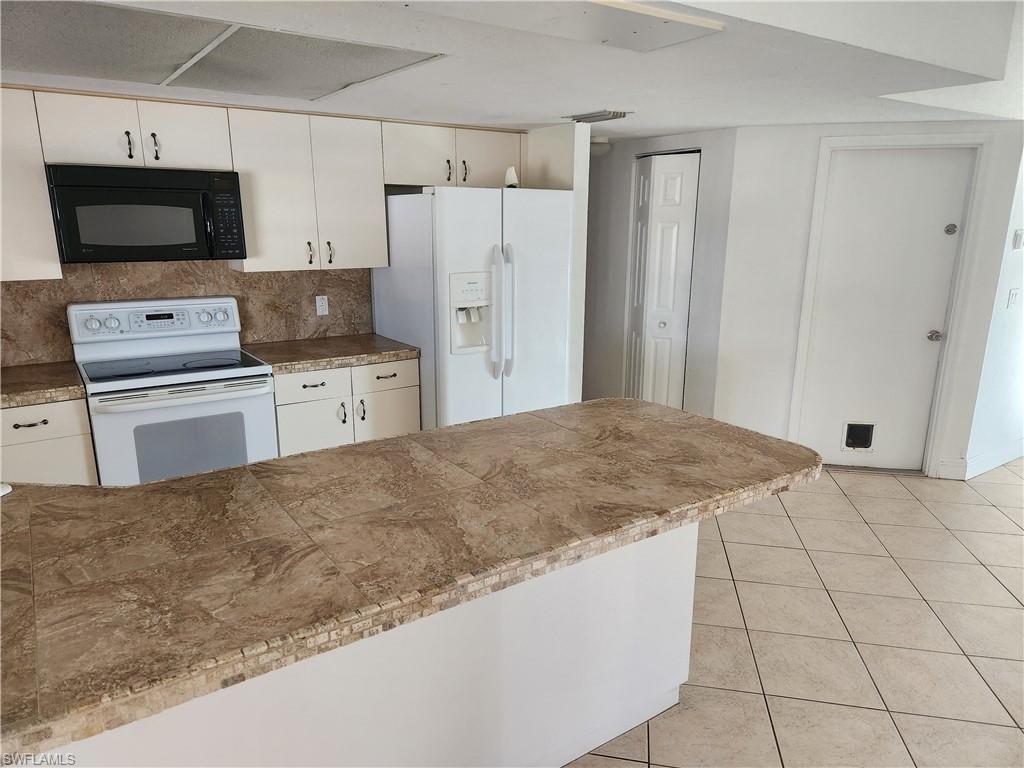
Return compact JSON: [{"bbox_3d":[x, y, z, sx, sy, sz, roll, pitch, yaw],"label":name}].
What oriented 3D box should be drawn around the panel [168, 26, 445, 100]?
[{"bbox_3d":[-0.855,-1.184,2.574,0.634,0.020,1.184,-9,17,-35],"label":"panel"}]

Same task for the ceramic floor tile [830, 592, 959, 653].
[{"bbox_3d":[1.577,0.987,2.835,0.396,0.010,0.396,3,14,11],"label":"ceramic floor tile"}]

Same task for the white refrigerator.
[{"bbox_3d":[-0.228,-0.249,4.106,0.904,1.764,0.797,-9,17,-35],"label":"white refrigerator"}]

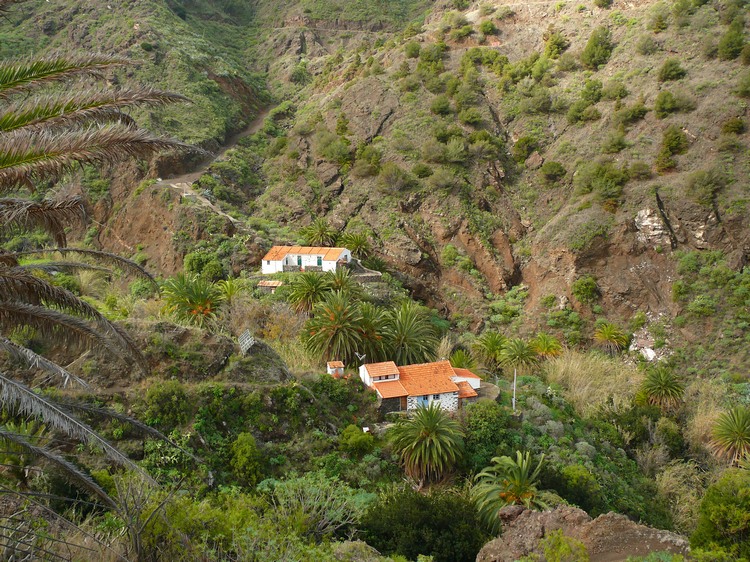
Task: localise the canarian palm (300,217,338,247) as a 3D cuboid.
[{"bbox_3d":[-11.080,-9.280,151.310,7.580,7.160,7.580,-1,14,-4],"label":"canarian palm"}]

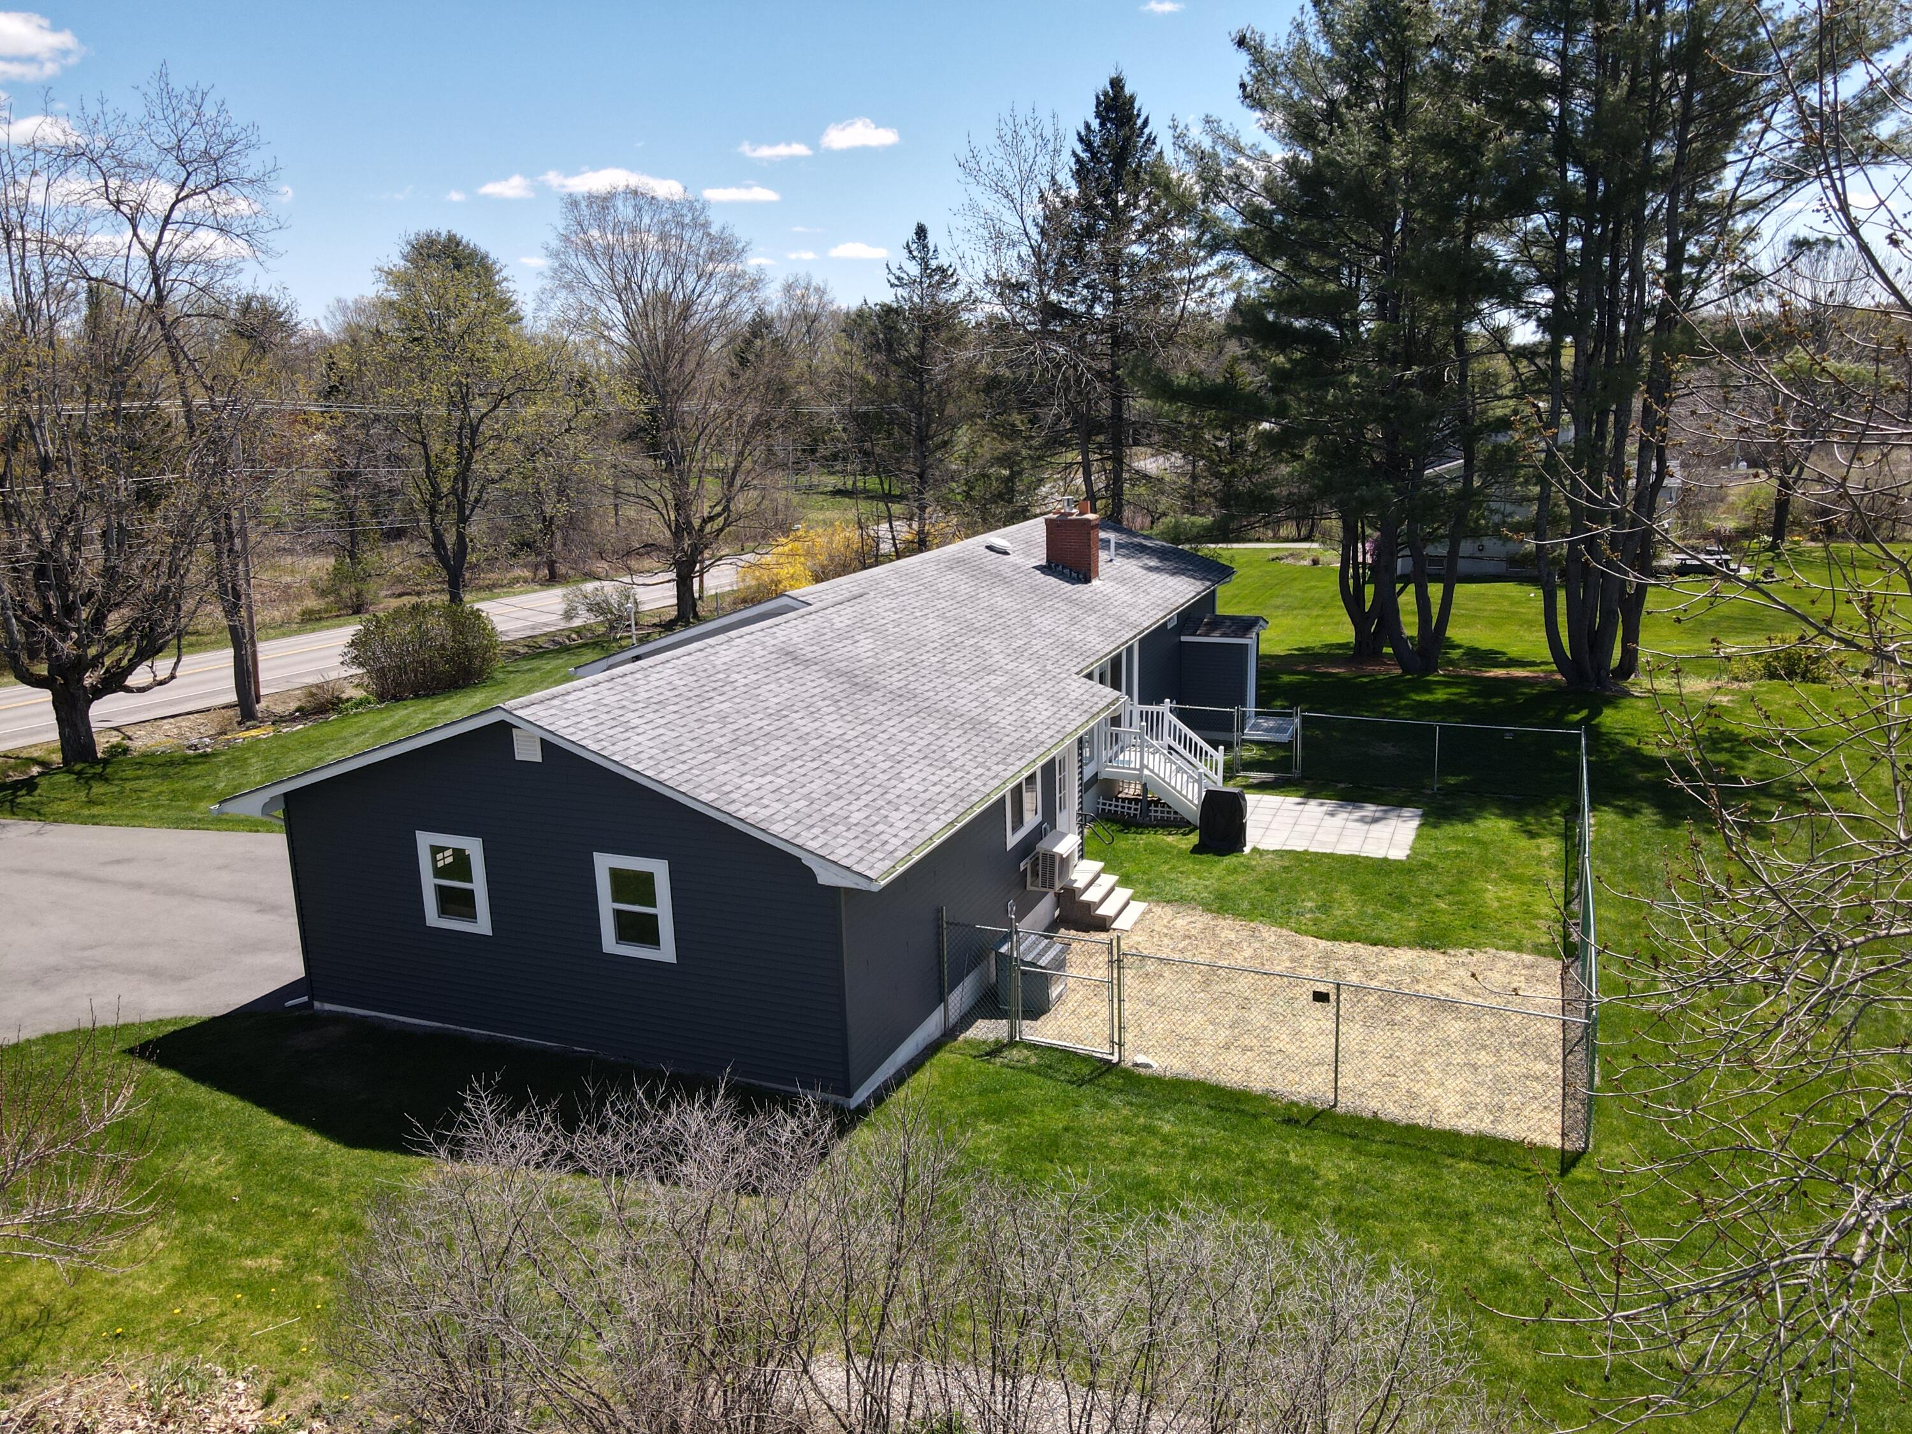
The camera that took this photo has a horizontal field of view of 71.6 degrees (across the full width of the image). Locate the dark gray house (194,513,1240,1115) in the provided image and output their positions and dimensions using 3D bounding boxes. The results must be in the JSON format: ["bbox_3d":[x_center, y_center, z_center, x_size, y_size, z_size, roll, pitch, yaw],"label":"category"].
[{"bbox_3d":[-0.705,-0.614,26.093,10.260,5.250,23.690,3,14,22],"label":"dark gray house"}]

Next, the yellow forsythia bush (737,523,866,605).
[{"bbox_3d":[-6.700,-6.512,56.888,4.150,3.500,5.530,3,14,22],"label":"yellow forsythia bush"}]

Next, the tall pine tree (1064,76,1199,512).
[{"bbox_3d":[9.967,-22.822,75.989,7.720,25.780,7.720,3,14,22],"label":"tall pine tree"}]

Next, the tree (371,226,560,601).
[{"bbox_3d":[-15.661,-8.236,42.631,5.920,13.790,5.920,3,14,22],"label":"tree"}]

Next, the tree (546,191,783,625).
[{"bbox_3d":[-11.106,-11.694,51.282,8.910,16.330,8.910,3,14,22],"label":"tree"}]

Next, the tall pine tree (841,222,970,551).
[{"bbox_3d":[-2.463,-16.796,69.905,6.570,17.440,6.570,-2,13,0],"label":"tall pine tree"}]

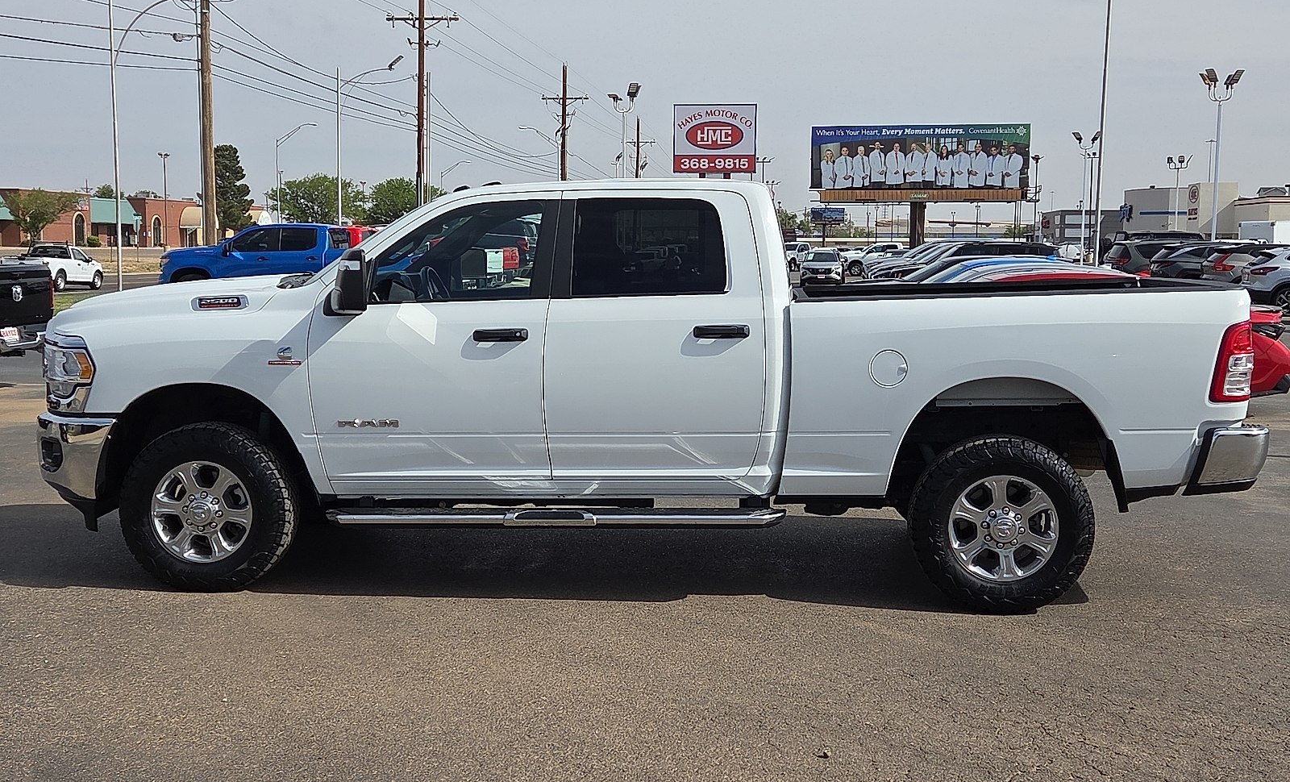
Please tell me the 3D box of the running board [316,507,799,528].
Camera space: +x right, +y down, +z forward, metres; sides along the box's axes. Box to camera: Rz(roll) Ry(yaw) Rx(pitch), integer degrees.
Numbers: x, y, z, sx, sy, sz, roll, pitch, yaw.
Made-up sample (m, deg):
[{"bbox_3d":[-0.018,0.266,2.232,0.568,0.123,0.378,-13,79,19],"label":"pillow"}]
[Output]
[{"bbox_3d":[-0.429,0.589,6.863,2.220,0.095,0.200,0,6,5],"label":"running board"}]

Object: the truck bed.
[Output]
[{"bbox_3d":[1.767,-0.094,7.580,2.120,0.980,2.010,0,6,5],"label":"truck bed"}]

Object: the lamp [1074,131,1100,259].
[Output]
[{"bbox_3d":[23.722,-10.250,78.410,1.400,7.400,0.750,1,6,6],"label":"lamp"}]

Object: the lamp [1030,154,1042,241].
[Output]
[{"bbox_3d":[32.226,-14.863,119.545,1.050,9.050,1.000,1,6,5],"label":"lamp"}]

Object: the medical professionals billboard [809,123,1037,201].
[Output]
[{"bbox_3d":[18.844,-15.515,99.000,14.750,5.200,1.500,1,6,6],"label":"medical professionals billboard"}]

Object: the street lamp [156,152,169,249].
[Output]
[{"bbox_3d":[-47.766,-18.798,144.513,1.250,9.690,0.900,1,6,5],"label":"street lamp"}]

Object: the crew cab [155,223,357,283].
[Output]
[{"bbox_3d":[-7.600,-2.753,32.506,5.890,1.920,2.060,1,6,5],"label":"crew cab"}]

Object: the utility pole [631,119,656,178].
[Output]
[{"bbox_3d":[-0.528,-14.940,107.576,2.500,10.400,0.350,1,6,6],"label":"utility pole"}]

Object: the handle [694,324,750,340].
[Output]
[{"bbox_3d":[0.352,-0.272,6.633,0.255,0.060,0.060,1,7,6],"label":"handle"}]

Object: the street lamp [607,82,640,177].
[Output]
[{"bbox_3d":[-0.856,-8.785,60.438,1.300,7.900,0.800,1,6,6],"label":"street lamp"}]

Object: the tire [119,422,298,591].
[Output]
[{"bbox_3d":[-2.115,0.558,7.099,0.825,0.820,0.285,1,6,5],"label":"tire"}]

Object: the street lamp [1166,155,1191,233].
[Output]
[{"bbox_3d":[35.961,-12.259,98.410,1.500,7.400,1.500,1,6,6],"label":"street lamp"}]

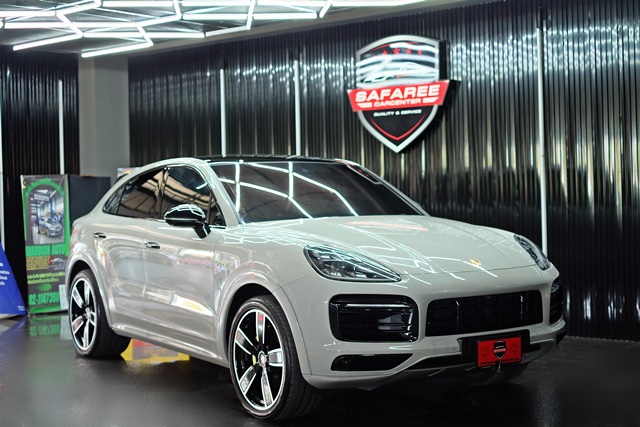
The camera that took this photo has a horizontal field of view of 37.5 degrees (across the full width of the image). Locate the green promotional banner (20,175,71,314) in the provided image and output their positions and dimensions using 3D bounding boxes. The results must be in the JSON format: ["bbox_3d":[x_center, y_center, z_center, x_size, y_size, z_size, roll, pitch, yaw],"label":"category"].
[{"bbox_3d":[-3.262,0.371,11.285,0.570,1.640,0.100,-2,1,-27],"label":"green promotional banner"}]

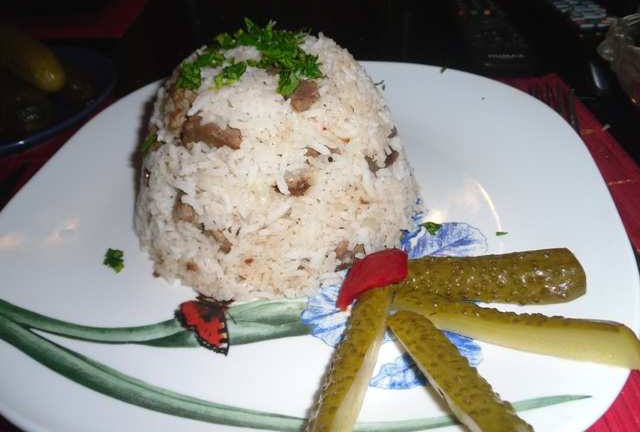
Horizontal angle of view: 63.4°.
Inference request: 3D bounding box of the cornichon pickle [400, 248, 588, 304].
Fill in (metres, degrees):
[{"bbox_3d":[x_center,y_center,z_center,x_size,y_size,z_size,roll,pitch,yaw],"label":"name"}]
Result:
[{"bbox_3d":[0.066,0.024,0.209,0.075,0.015,0.021,-1,40,2],"label":"cornichon pickle"}]

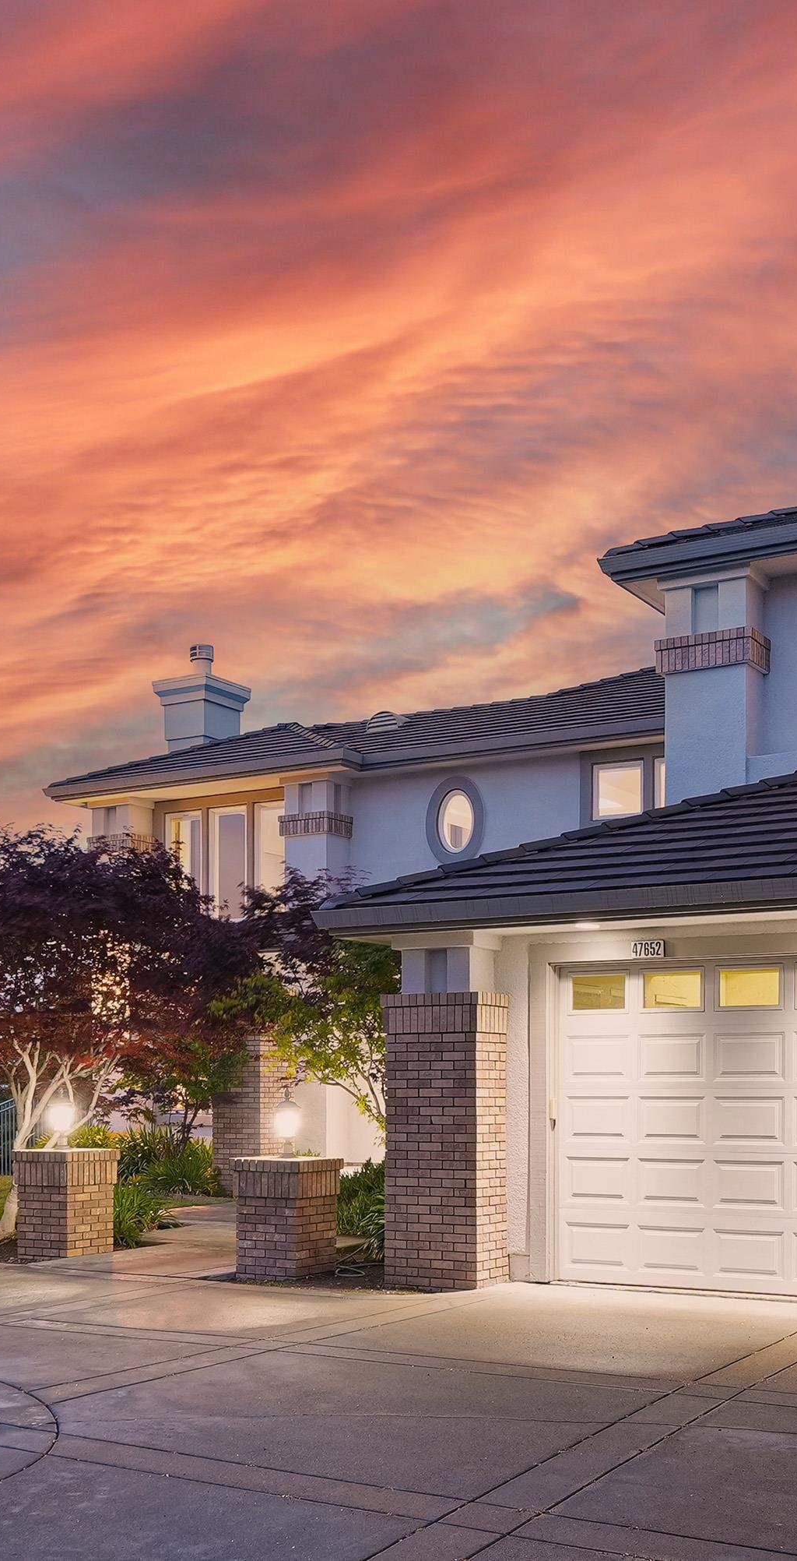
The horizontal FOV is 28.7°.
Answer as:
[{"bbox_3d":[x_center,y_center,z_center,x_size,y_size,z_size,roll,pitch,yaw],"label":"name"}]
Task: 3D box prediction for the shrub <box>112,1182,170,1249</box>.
[{"bbox_3d":[-2.569,4.303,15.500,0.680,0.680,0.660,1,-5,-9],"label":"shrub"}]

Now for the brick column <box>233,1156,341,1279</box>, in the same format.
[{"bbox_3d":[-0.906,3.580,12.810,0.650,0.960,0.650,-3,-6,29],"label":"brick column"}]

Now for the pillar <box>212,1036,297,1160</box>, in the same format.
[{"bbox_3d":[-2.060,4.610,22.100,0.820,2.550,0.820,-3,-6,29],"label":"pillar"}]

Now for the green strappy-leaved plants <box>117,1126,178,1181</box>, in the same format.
[{"bbox_3d":[-3.725,5.474,22.800,0.950,0.850,0.900,1,-5,-9],"label":"green strappy-leaved plants"}]

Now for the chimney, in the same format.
[{"bbox_3d":[-3.211,-1.344,25.500,1.040,1.800,1.280,-3,-6,29],"label":"chimney"}]

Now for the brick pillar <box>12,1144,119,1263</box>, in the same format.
[{"bbox_3d":[-3.090,3.900,14.460,0.650,0.970,0.650,-3,-6,29],"label":"brick pillar"}]

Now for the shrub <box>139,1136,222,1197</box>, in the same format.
[{"bbox_3d":[-3.079,5.450,22.000,1.170,0.850,1.100,1,-5,-8],"label":"shrub"}]

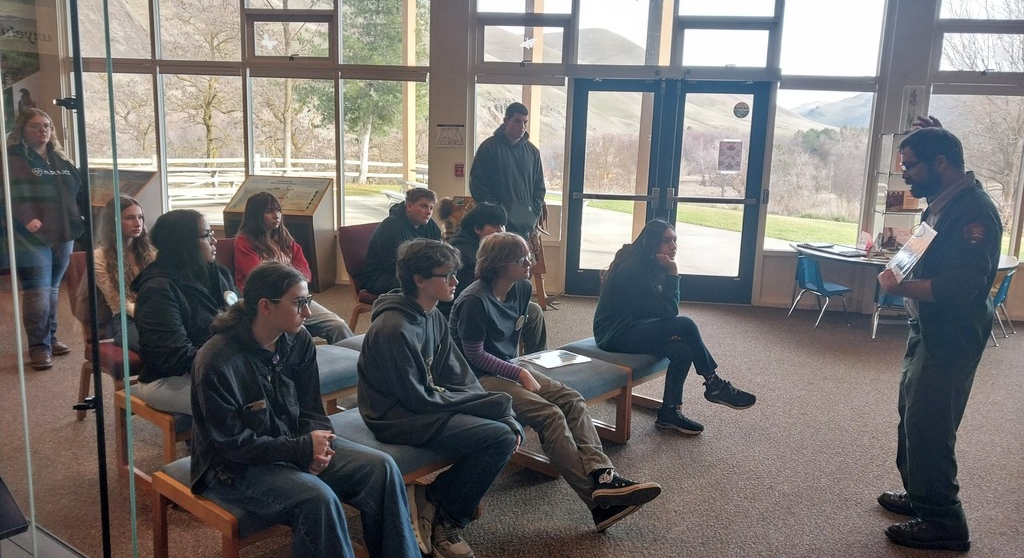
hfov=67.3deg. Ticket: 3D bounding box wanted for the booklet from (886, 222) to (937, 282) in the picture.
[{"bbox_3d":[1.522,-0.107,2.930,0.015,0.225,0.275,32,21,6],"label":"booklet"}]

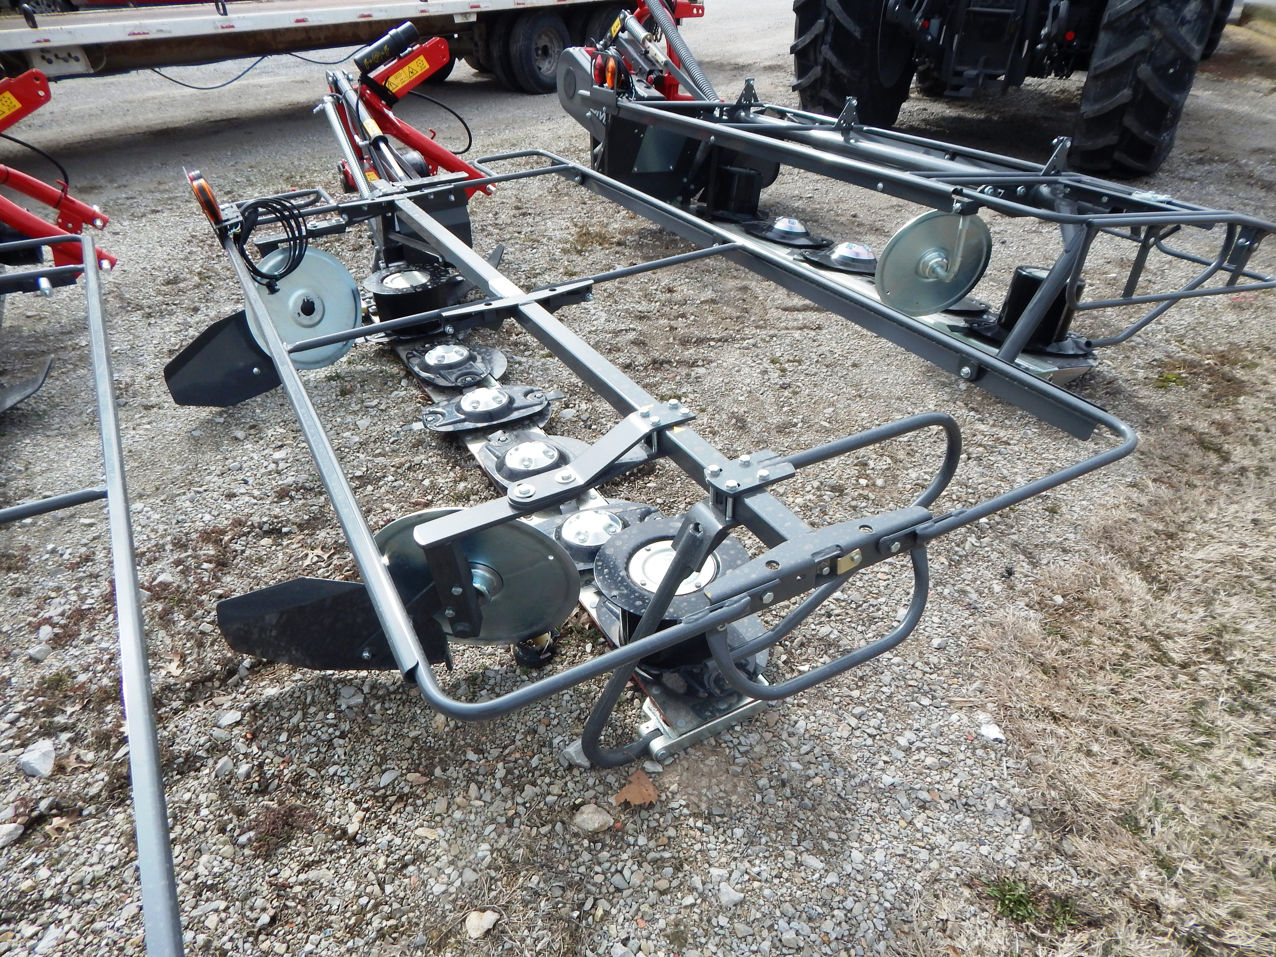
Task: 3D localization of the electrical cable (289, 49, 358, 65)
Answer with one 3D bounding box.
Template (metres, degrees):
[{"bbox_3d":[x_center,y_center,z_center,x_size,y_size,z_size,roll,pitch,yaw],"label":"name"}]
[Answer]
[{"bbox_3d":[-3.108,-4.200,8.079,0.759,0.138,0.050,-27,41,-32],"label":"electrical cable"}]

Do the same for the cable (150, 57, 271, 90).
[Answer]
[{"bbox_3d":[-3.928,-3.741,7.527,1.029,0.215,0.050,-27,41,-32],"label":"cable"}]

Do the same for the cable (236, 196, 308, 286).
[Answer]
[{"bbox_3d":[-1.165,-0.756,2.580,0.200,0.260,0.090,-16,36,-19],"label":"cable"}]

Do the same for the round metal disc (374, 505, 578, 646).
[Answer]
[{"bbox_3d":[-0.319,0.209,1.574,0.410,0.410,0.060,1,43,6],"label":"round metal disc"}]

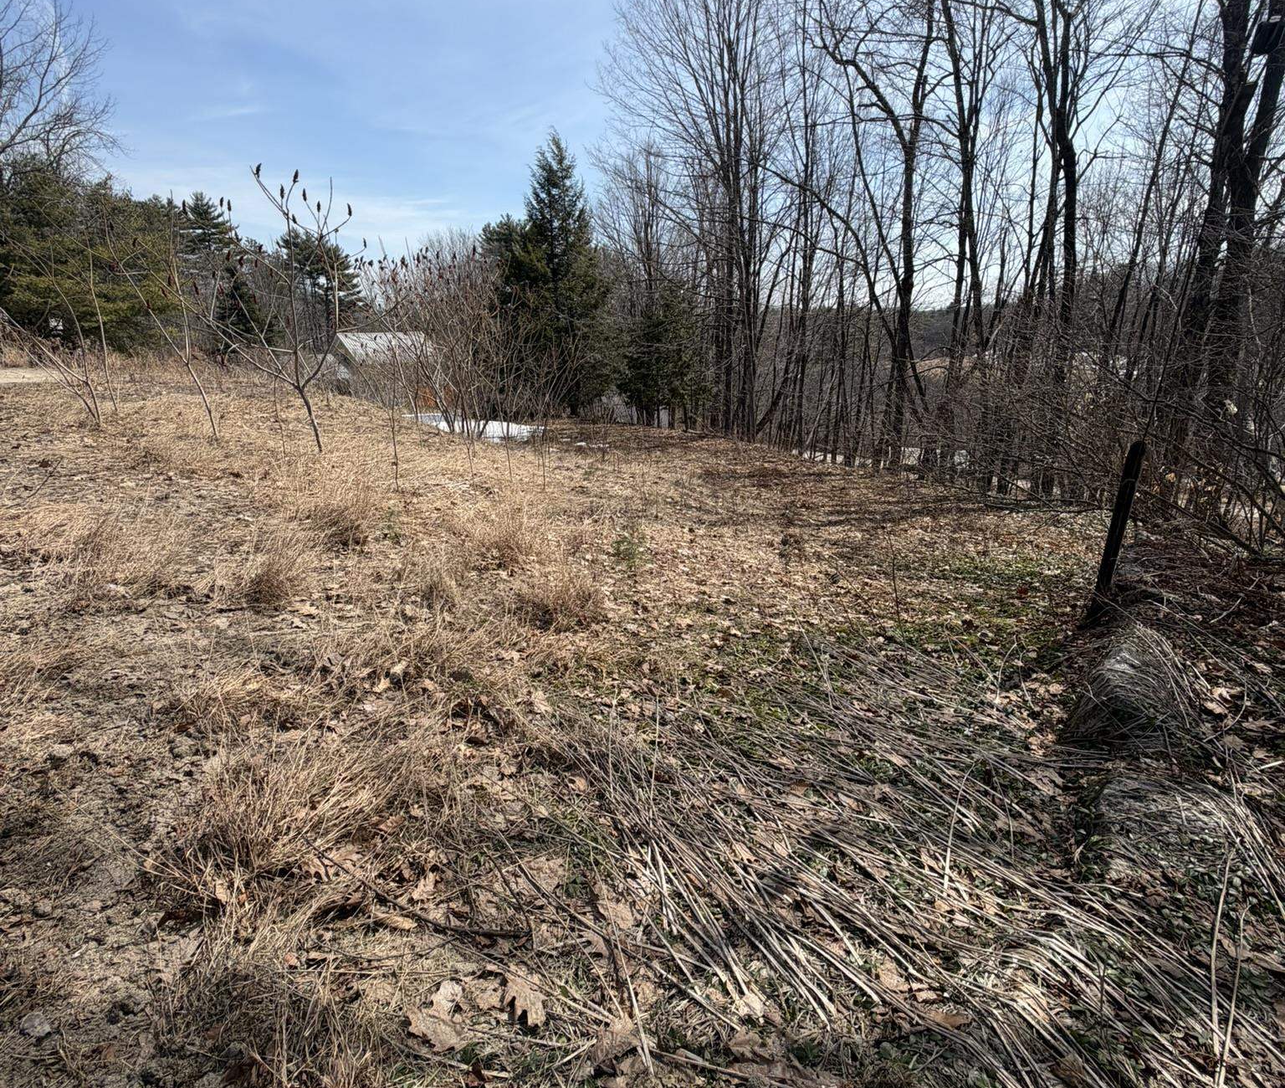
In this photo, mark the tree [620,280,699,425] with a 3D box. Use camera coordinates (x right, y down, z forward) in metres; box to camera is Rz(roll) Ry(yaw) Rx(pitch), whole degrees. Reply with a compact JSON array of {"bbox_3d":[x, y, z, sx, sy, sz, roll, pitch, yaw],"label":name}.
[{"bbox_3d":[0.441,-5.111,18.617,2.050,3.690,2.050,-1,16,0],"label":"tree"}]

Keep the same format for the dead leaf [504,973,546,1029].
[{"bbox_3d":[-0.274,1.059,1.616,0.155,0.040,0.085,14,22,41],"label":"dead leaf"}]

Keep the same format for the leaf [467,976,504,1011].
[{"bbox_3d":[-0.372,1.063,1.637,0.089,0.025,0.084,-3,17,-8],"label":"leaf"}]

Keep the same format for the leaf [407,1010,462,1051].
[{"bbox_3d":[-0.467,1.085,1.559,0.160,0.035,0.085,11,20,35],"label":"leaf"}]

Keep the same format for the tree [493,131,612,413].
[{"bbox_3d":[-1.963,-6.051,15.912,2.732,6.050,2.732,0,18,0],"label":"tree"}]

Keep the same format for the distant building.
[{"bbox_3d":[-17.432,-11.757,46.639,4.500,5.260,6.000,14,23,38],"label":"distant building"}]

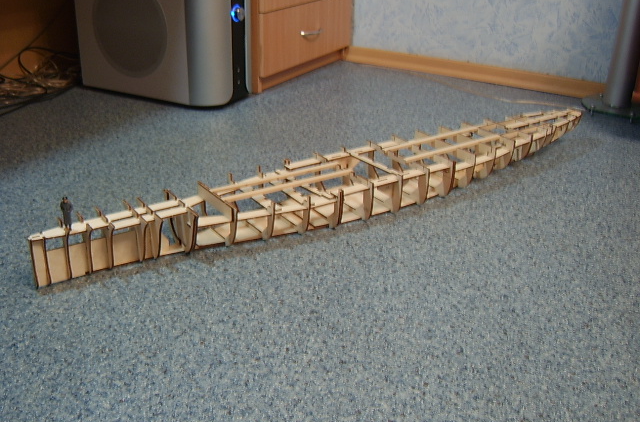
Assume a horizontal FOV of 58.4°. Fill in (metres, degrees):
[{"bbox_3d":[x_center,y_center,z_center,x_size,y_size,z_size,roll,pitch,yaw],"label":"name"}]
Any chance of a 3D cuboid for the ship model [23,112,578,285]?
[{"bbox_3d":[0.129,-0.074,1.125,1.270,0.083,0.171,-15,32,-31],"label":"ship model"}]

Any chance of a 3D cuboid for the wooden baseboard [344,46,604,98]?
[{"bbox_3d":[0.504,-0.489,1.995,0.927,0.057,0.022,16,30,24],"label":"wooden baseboard"}]

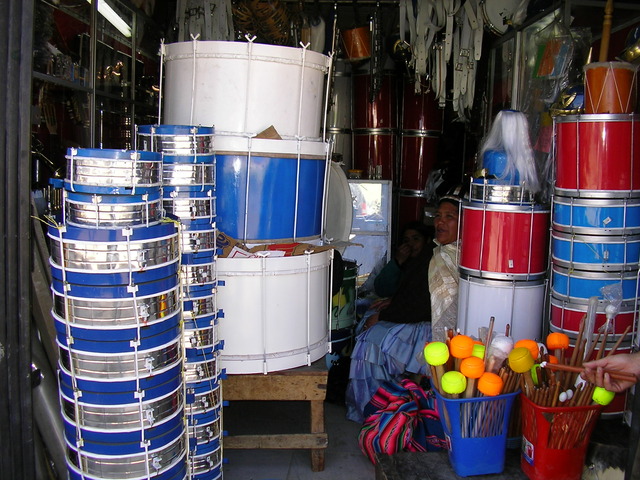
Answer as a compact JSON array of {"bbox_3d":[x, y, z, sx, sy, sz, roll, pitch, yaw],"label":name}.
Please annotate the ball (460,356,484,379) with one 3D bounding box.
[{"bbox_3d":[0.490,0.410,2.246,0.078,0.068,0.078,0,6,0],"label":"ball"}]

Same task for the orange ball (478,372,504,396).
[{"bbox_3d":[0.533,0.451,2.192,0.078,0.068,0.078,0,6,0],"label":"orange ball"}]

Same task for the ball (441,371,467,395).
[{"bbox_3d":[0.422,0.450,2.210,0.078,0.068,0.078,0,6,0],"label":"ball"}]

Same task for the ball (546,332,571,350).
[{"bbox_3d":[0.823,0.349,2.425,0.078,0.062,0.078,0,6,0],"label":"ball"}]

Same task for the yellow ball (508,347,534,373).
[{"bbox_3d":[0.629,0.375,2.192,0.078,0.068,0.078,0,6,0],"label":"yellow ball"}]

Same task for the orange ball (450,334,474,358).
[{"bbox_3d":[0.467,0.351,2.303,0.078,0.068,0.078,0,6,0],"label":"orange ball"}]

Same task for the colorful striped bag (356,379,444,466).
[{"bbox_3d":[0.290,0.611,2.380,0.290,0.220,0.250,0,6,0],"label":"colorful striped bag"}]

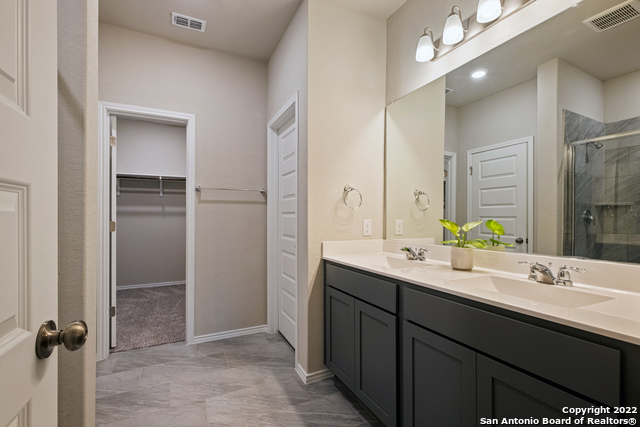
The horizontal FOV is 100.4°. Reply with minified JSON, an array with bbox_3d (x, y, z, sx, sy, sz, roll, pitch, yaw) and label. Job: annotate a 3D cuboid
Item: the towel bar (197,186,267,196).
[{"bbox_3d":[-0.836,-0.221,2.538,0.628,0.045,0.075,0,-1,-24],"label":"towel bar"}]

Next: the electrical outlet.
[{"bbox_3d":[0.368,0.111,2.050,0.073,0.119,0.010,0,-1,-25],"label":"electrical outlet"}]

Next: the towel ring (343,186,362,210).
[{"bbox_3d":[0.237,-0.112,1.944,0.155,0.168,0.080,0,-1,-25],"label":"towel ring"}]

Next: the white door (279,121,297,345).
[{"bbox_3d":[-0.244,0.175,2.393,0.037,2.020,0.710,0,-1,-27],"label":"white door"}]

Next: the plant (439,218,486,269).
[{"bbox_3d":[0.796,0.170,1.490,0.200,0.277,0.190,0,-1,-26],"label":"plant"}]

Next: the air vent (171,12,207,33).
[{"bbox_3d":[-1.066,-1.560,2.178,0.247,0.016,0.148,0,-1,-25],"label":"air vent"}]

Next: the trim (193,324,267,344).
[{"bbox_3d":[-0.841,1.157,2.566,0.680,0.073,0.015,0,-1,-24],"label":"trim"}]

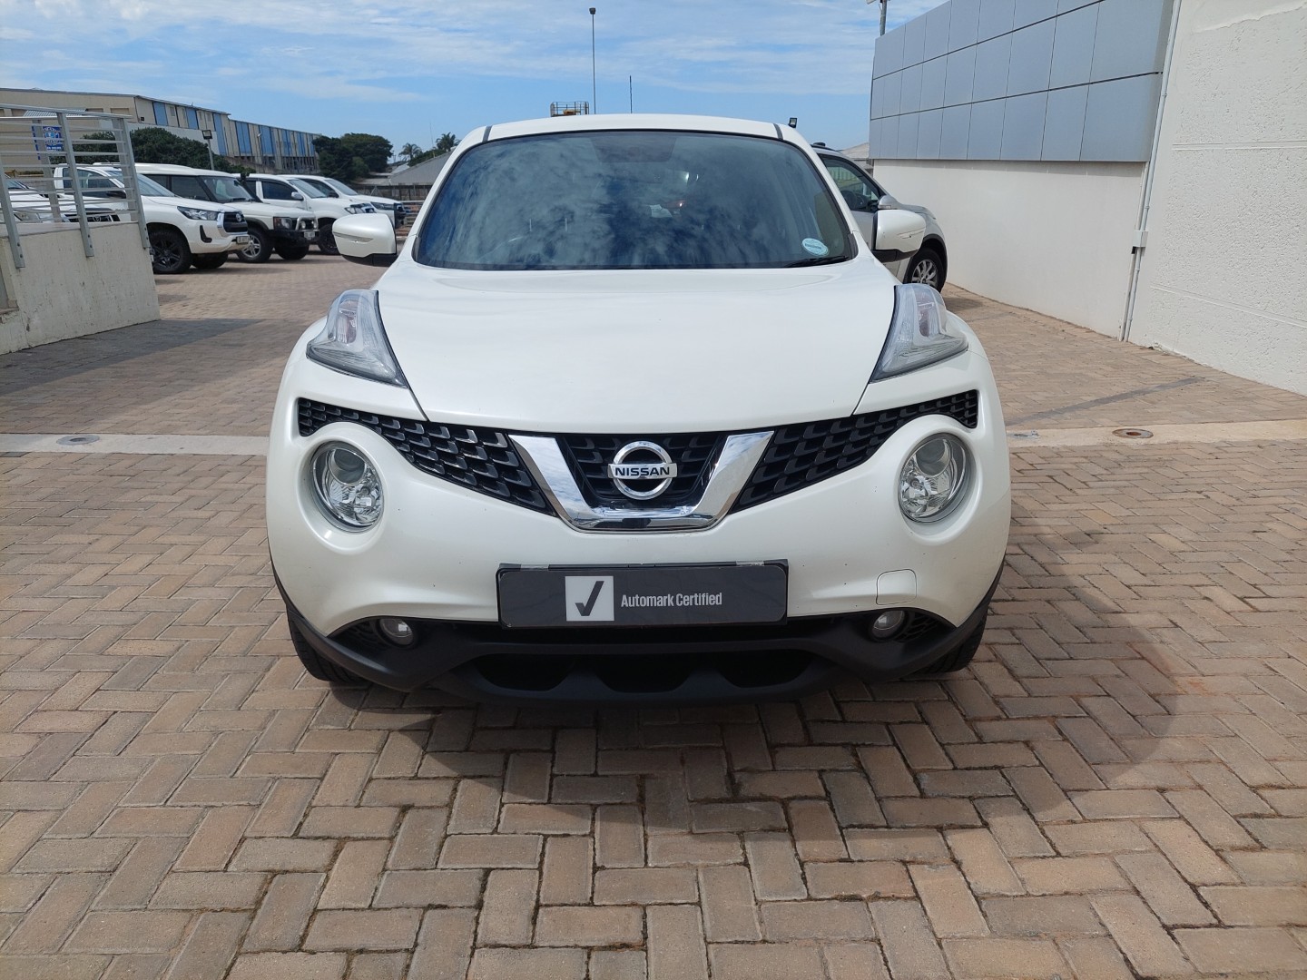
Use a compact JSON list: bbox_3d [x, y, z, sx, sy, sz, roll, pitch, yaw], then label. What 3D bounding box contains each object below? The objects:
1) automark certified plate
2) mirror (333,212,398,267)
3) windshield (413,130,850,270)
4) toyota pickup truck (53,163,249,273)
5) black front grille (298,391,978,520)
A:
[{"bbox_3d":[-0.019,0.191,1.644,0.525,0.125,0.020,-1,12,-2],"label":"automark certified plate"},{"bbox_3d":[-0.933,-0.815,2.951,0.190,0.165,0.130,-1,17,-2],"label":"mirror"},{"bbox_3d":[-0.075,-0.849,2.742,1.280,0.150,0.820,-1,46,-2],"label":"windshield"},{"bbox_3d":[-10.000,-4.780,16.080,5.250,1.800,1.850,-1,18,-2],"label":"toyota pickup truck"},{"bbox_3d":[-0.029,-0.079,1.754,1.410,0.180,0.310,-1,17,-2],"label":"black front grille"}]

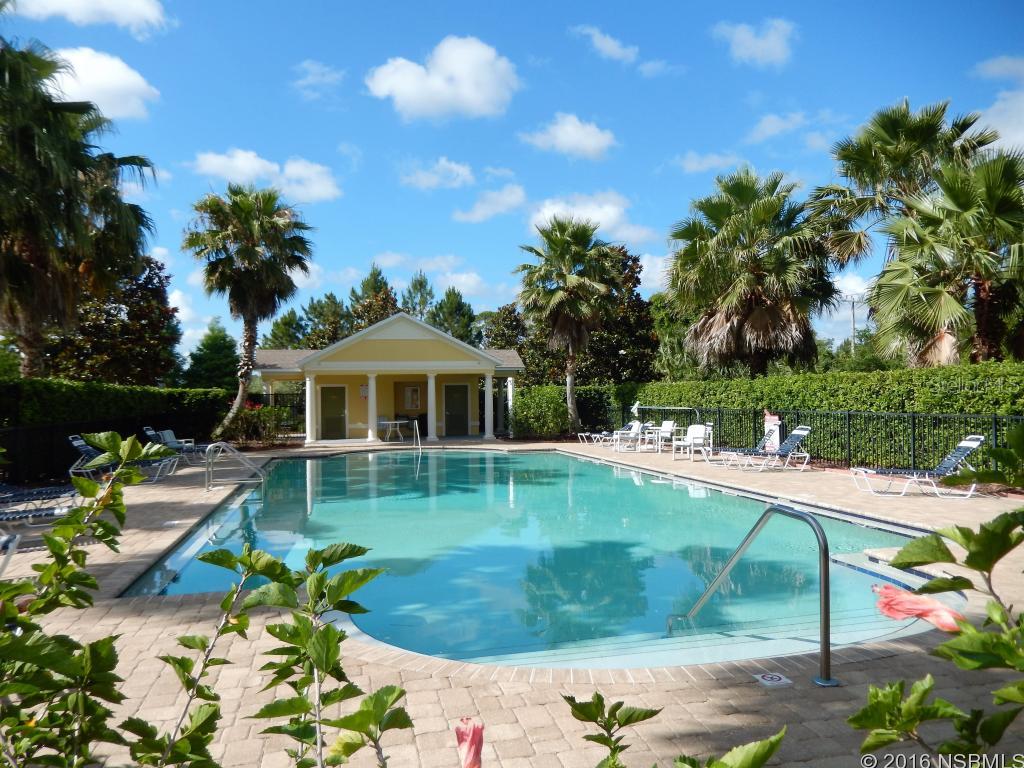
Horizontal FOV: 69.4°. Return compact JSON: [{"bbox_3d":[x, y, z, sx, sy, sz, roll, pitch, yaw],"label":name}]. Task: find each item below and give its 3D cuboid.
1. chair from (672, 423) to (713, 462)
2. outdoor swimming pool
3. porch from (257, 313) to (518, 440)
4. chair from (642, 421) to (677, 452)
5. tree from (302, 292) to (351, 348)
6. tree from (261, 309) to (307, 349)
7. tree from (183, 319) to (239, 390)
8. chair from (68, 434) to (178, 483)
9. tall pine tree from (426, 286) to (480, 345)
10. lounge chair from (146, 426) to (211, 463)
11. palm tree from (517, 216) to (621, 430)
[{"bbox_3d":[4.520,1.481,18.600,0.700,0.870,0.600,1,-2,-42],"label":"chair"},{"bbox_3d":[-0.812,2.443,14.032,8.330,1.200,19.970,0,-1,-14],"label":"outdoor swimming pool"},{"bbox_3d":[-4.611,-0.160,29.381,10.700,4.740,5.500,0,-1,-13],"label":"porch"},{"bbox_3d":[4.518,1.568,22.500,0.700,0.870,0.600,1,-2,-35],"label":"chair"},{"bbox_3d":[-14.549,-2.138,58.000,4.200,10.084,4.200,0,-1,-14],"label":"tree"},{"bbox_3d":[-14.833,-1.100,48.038,4.000,7.630,4.000,-1,-1,0],"label":"tree"},{"bbox_3d":[-18.357,-0.657,45.029,4.200,6.680,4.200,-1,-1,0],"label":"tree"},{"bbox_3d":[-7.500,1.434,14.350,1.740,0.920,0.660,0,-1,-17],"label":"chair"},{"bbox_3d":[-3.846,-1.925,49.054,4.200,9.110,4.200,-1,-1,0],"label":"tall pine tree"},{"bbox_3d":[-8.096,1.546,18.392,1.800,0.920,0.660,0,-1,-14],"label":"lounge chair"},{"bbox_3d":[2.100,-2.268,28.500,3.900,8.534,3.900,0,-1,4],"label":"palm tree"}]

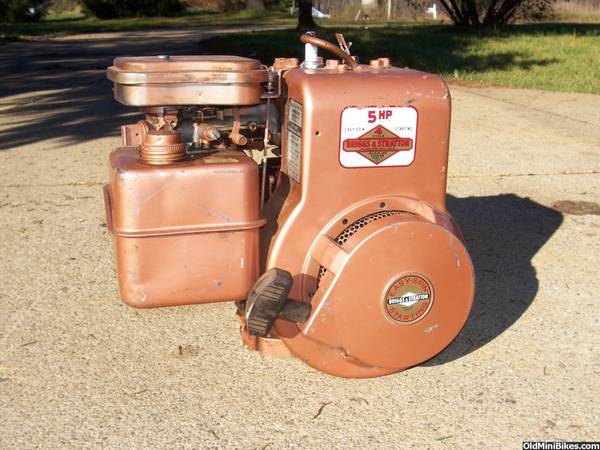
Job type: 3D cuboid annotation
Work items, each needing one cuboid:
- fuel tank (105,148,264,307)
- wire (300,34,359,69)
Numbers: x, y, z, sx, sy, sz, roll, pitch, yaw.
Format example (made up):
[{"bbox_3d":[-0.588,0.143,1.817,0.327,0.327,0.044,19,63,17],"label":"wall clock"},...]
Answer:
[{"bbox_3d":[-0.115,-0.007,0.708,0.137,0.127,0.152,-4,17,-14],"label":"fuel tank"},{"bbox_3d":[0.028,-0.163,0.685,0.055,0.031,0.024,-4,17,-14],"label":"wire"}]

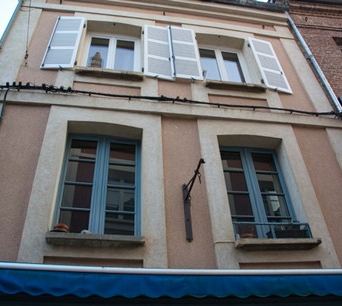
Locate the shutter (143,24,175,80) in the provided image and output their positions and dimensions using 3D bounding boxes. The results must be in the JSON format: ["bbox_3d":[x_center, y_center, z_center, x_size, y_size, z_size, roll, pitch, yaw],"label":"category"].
[{"bbox_3d":[-0.235,-1.915,6.489,0.512,1.609,0.045,3,-39,-9],"label":"shutter"}]

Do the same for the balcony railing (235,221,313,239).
[{"bbox_3d":[1.359,1.062,4.531,1.086,0.281,0.060,3,-39,-9],"label":"balcony railing"}]

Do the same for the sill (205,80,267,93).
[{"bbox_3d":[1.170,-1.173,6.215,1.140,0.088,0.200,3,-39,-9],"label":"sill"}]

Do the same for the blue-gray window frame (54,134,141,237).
[{"bbox_3d":[-0.959,0.450,4.815,1.109,1.763,0.090,3,-39,-9],"label":"blue-gray window frame"}]

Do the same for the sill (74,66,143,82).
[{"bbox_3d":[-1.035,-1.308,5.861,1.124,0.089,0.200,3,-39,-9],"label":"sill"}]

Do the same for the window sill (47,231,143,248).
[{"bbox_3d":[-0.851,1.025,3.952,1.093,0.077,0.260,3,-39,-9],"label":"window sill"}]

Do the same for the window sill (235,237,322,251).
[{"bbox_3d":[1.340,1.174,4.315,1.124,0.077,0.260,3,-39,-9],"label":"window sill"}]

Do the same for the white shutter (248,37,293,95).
[{"bbox_3d":[1.928,-1.758,6.793,0.493,1.655,0.050,0,-39,-4],"label":"white shutter"}]

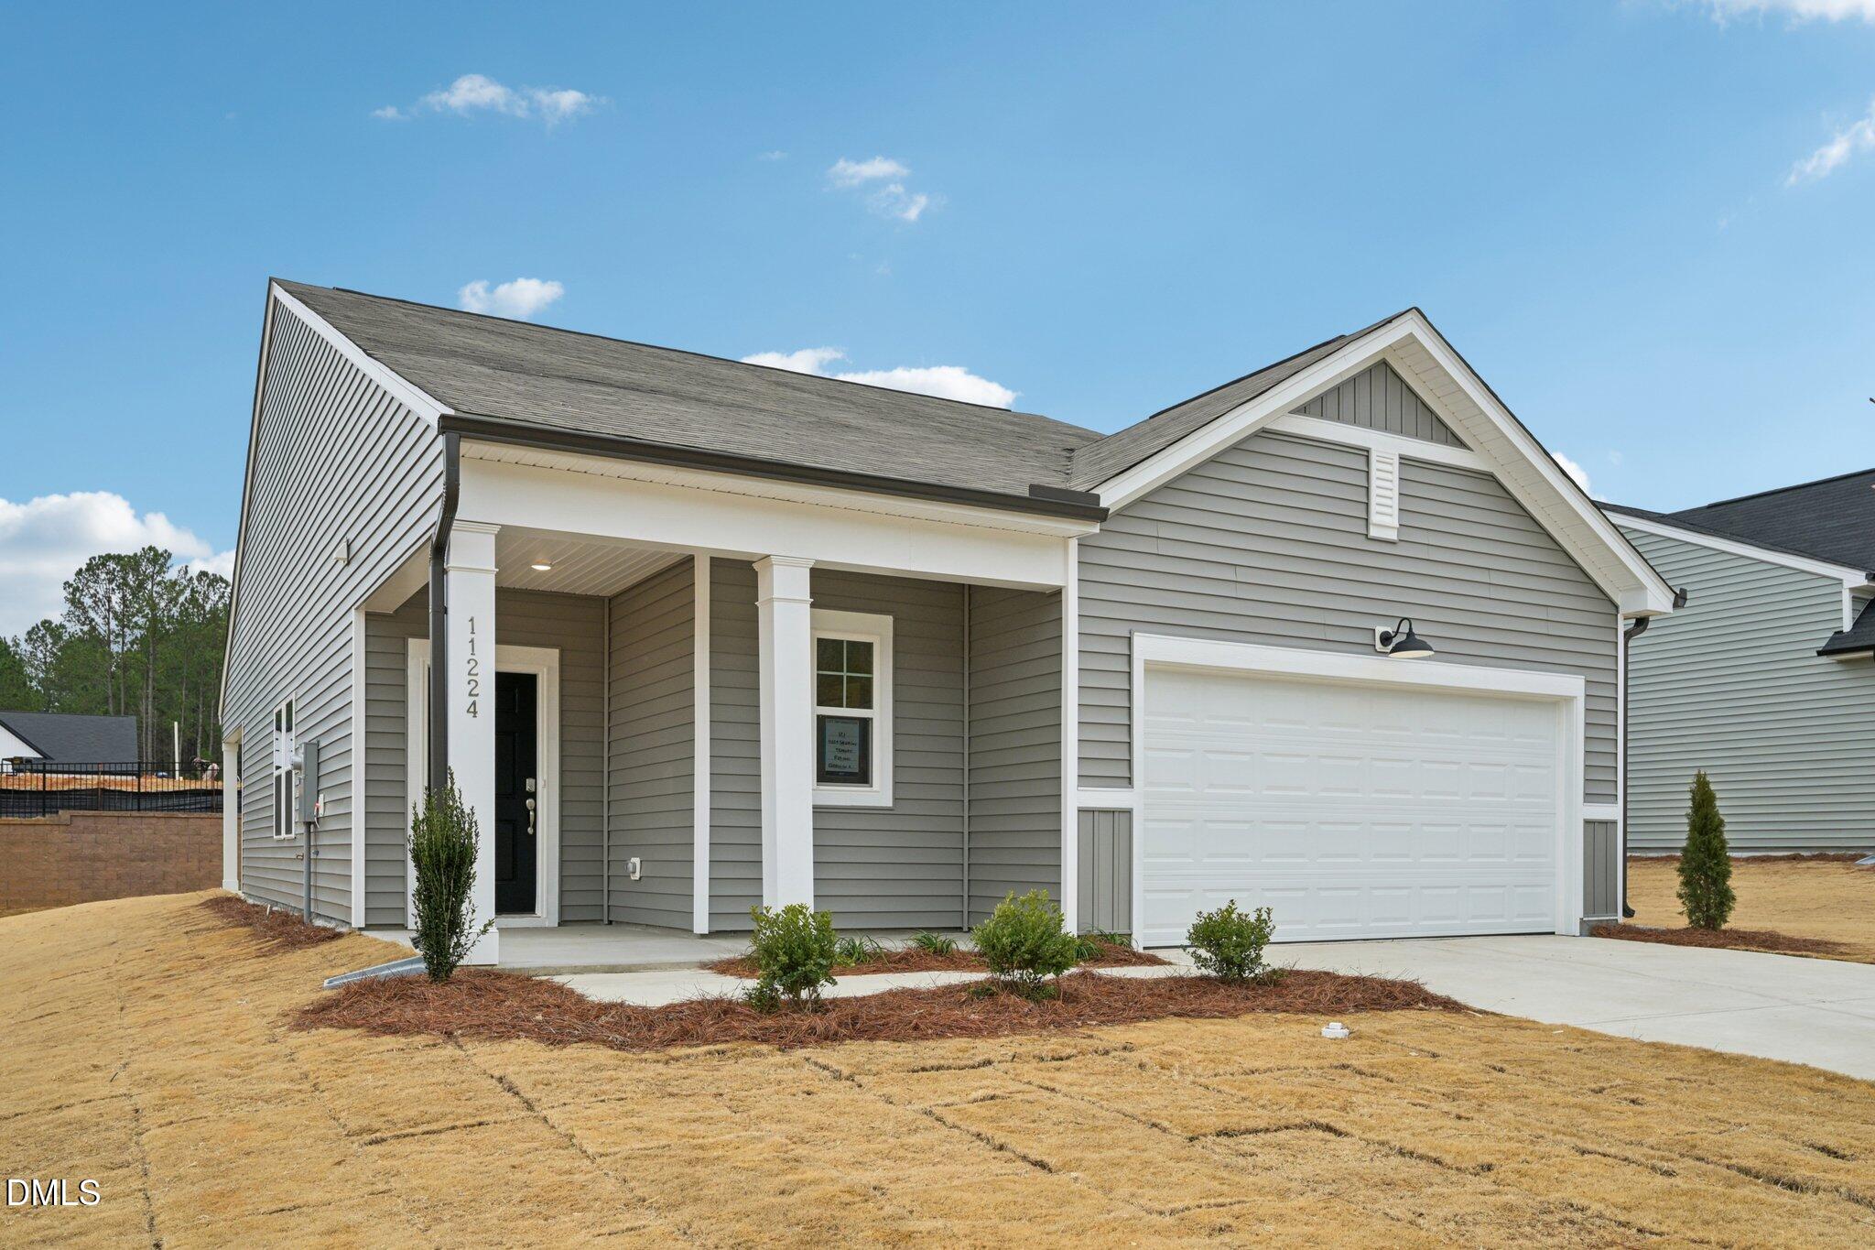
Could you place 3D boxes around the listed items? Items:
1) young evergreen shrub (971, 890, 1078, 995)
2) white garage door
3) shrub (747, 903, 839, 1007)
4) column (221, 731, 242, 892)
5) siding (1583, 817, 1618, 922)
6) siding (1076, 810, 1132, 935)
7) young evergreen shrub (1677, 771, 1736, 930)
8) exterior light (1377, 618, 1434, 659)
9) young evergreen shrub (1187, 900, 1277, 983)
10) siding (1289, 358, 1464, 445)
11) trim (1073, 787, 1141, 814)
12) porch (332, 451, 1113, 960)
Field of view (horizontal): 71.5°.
[{"bbox_3d":[0.483,1.743,7.155,0.565,0.575,0.545,0,-6,0],"label":"young evergreen shrub"},{"bbox_3d":[3.614,1.497,10.815,4.846,2.160,0.121,3,-7,-29],"label":"white garage door"},{"bbox_3d":[-0.725,1.657,6.543,0.454,0.525,0.454,0,-6,0],"label":"shrub"},{"bbox_3d":[-11.040,2.910,20.357,0.283,2.473,0.283,3,-7,-29],"label":"column"},{"bbox_3d":[6.022,2.223,11.829,0.474,0.919,0.050,3,-7,-29],"label":"siding"},{"bbox_3d":[1.231,1.810,9.517,0.485,0.919,0.050,3,-7,-29],"label":"siding"},{"bbox_3d":[7.242,2.127,12.273,0.555,1.494,0.535,3,-7,-29],"label":"young evergreen shrub"},{"bbox_3d":[3.829,0.108,10.617,0.363,0.343,0.454,3,-7,-29],"label":"exterior light"},{"bbox_3d":[1.743,1.874,7.708,0.525,0.495,0.505,0,-6,0],"label":"young evergreen shrub"},{"bbox_3d":[3.751,-1.919,10.930,2.049,0.606,0.061,3,-7,-29],"label":"siding"},{"bbox_3d":[1.241,1.279,9.552,0.535,0.156,0.050,3,-7,-29],"label":"trim"},{"bbox_3d":[-1.843,0.696,10.143,4.391,3.099,3.634,3,-7,-29],"label":"porch"}]

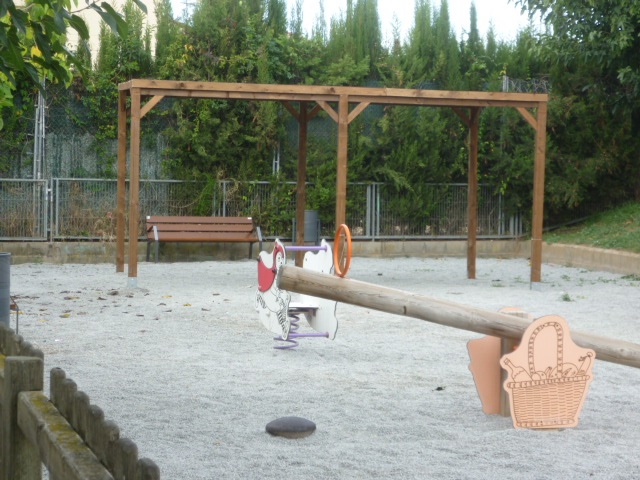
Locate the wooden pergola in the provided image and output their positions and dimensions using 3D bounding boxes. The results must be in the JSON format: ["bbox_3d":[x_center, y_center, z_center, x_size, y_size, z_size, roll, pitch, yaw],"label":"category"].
[{"bbox_3d":[-0.004,-0.785,23.597,5.670,2.804,3.457,1,4,-10],"label":"wooden pergola"}]

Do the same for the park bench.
[{"bbox_3d":[-1.952,-0.003,27.600,1.850,0.770,0.600,0,5,-21],"label":"park bench"}]

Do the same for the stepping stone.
[{"bbox_3d":[-0.163,1.072,9.300,0.285,0.113,0.285,2,4,0],"label":"stepping stone"}]

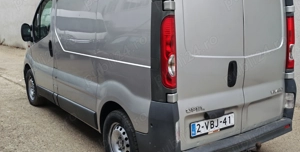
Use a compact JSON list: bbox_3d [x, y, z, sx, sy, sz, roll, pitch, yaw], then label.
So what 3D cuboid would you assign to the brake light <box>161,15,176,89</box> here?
[{"bbox_3d":[0.142,-0.173,2.414,0.130,0.570,0.100,-8,13,-35],"label":"brake light"}]

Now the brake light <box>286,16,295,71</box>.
[{"bbox_3d":[1.500,-0.357,3.370,0.130,0.570,0.100,-8,13,-35],"label":"brake light"}]

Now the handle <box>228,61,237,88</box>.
[{"bbox_3d":[0.748,-0.011,2.809,0.100,0.235,0.045,-8,13,-35],"label":"handle"}]

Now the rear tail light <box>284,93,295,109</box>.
[{"bbox_3d":[1.528,0.272,3.415,0.125,0.175,0.080,-8,13,-35],"label":"rear tail light"}]

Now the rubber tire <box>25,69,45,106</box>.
[{"bbox_3d":[-2.032,0.225,5.636,0.210,0.660,0.665,-8,13,-35],"label":"rubber tire"}]

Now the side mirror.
[{"bbox_3d":[-1.974,-0.689,4.980,0.185,0.285,0.155,-8,13,-35],"label":"side mirror"}]

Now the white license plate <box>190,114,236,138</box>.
[{"bbox_3d":[0.552,0.420,2.694,0.530,0.120,0.020,-8,13,-35],"label":"white license plate"}]

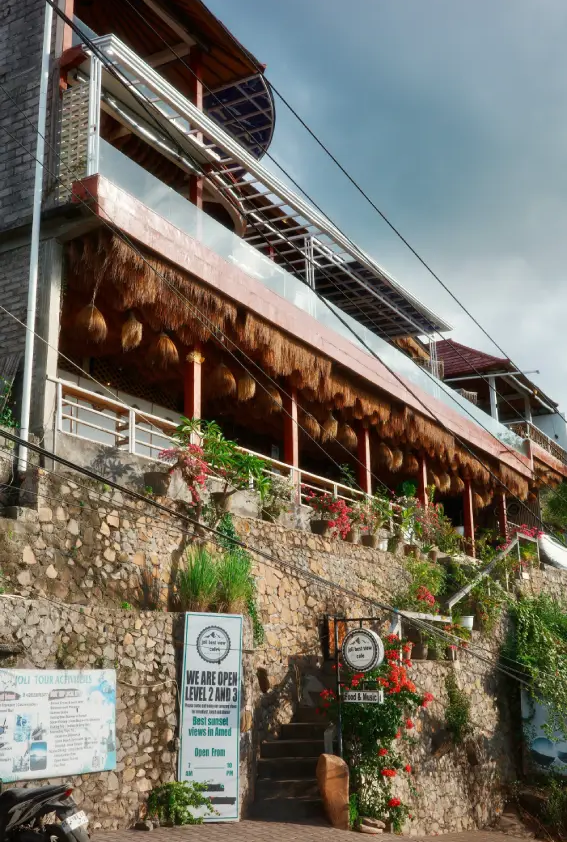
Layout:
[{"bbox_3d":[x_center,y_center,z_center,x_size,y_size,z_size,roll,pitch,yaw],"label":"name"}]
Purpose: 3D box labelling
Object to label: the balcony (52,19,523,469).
[{"bbox_3d":[2.080,-1.837,22.517,1.600,2.900,20.940,-10,-18,29],"label":"balcony"}]

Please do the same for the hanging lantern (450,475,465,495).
[{"bbox_3d":[5.422,1.979,29.430,0.430,0.600,0.430,-1,-17,0],"label":"hanging lantern"}]

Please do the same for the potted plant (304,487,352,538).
[{"bbox_3d":[0.875,1.798,18.359,0.680,0.980,0.780,-10,-18,29],"label":"potted plant"}]

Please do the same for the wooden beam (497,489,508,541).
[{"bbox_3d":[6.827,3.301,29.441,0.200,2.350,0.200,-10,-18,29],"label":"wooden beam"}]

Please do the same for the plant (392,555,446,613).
[{"bbox_3d":[2.651,3.167,18.408,0.780,1.080,0.980,-9,-17,28],"label":"plant"}]

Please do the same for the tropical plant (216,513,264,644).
[{"bbox_3d":[-0.755,2.765,16.579,0.550,2.250,0.900,-11,-19,29],"label":"tropical plant"}]

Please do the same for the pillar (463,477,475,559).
[{"bbox_3d":[5.845,3.028,29.937,0.220,2.650,0.220,-11,-19,29],"label":"pillar"}]

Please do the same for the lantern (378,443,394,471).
[{"bbox_3d":[2.345,0.808,21.503,0.340,0.560,0.340,-1,-15,0],"label":"lantern"}]

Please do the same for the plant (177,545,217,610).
[{"bbox_3d":[-1.063,1.958,11.671,0.450,0.820,0.480,-1,-15,0],"label":"plant"}]

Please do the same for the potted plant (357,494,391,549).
[{"bbox_3d":[1.942,2.123,20.155,0.530,1.180,0.560,-10,-18,29],"label":"potted plant"}]

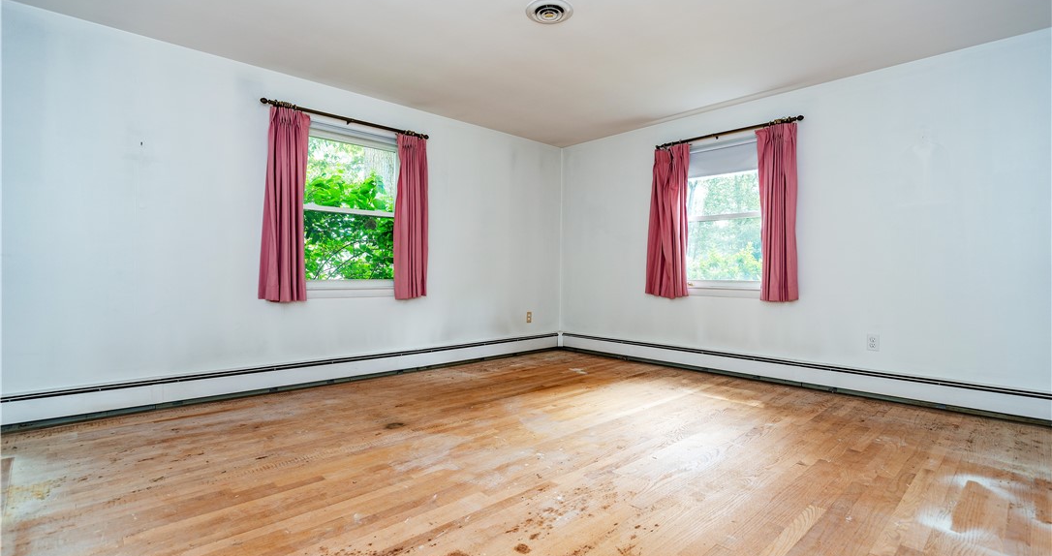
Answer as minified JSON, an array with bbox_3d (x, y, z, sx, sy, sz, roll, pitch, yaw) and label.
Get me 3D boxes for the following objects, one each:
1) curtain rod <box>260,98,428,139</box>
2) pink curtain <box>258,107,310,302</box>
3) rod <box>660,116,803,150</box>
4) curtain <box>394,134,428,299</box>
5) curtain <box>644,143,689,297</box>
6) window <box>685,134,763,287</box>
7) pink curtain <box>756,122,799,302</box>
[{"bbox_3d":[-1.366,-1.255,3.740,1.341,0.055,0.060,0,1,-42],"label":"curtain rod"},{"bbox_3d":[-1.744,-0.526,3.411,0.328,1.384,0.119,0,1,-42],"label":"pink curtain"},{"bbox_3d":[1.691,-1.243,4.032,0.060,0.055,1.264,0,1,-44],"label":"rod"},{"bbox_3d":[-0.995,-0.526,4.086,0.304,1.394,0.119,0,1,-42],"label":"curtain"},{"bbox_3d":[1.341,-0.522,4.391,0.119,1.379,0.408,0,1,-44],"label":"curtain"},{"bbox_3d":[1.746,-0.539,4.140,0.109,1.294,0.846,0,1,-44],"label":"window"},{"bbox_3d":[1.998,-0.513,3.718,0.119,1.384,0.319,0,1,-44],"label":"pink curtain"}]

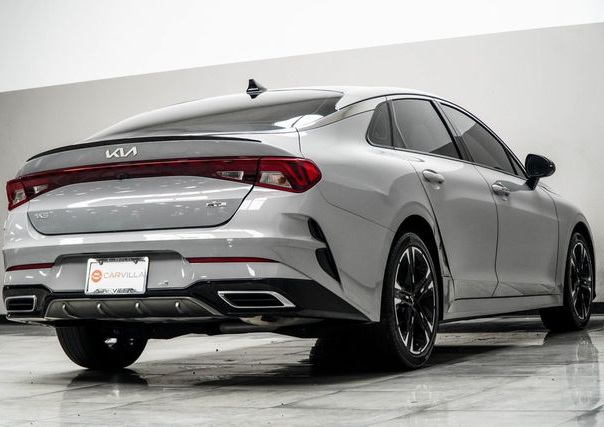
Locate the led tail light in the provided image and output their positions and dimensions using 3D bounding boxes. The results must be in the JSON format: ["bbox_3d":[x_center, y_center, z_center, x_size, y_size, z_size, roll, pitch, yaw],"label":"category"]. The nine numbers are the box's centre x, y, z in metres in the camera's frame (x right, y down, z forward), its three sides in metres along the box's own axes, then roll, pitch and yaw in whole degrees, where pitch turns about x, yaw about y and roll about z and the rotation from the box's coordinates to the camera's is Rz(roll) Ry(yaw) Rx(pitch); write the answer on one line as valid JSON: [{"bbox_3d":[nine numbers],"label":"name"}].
[{"bbox_3d":[-0.700,-0.135,5.260,1.650,0.180,0.250,-3,-3,28],"label":"led tail light"}]

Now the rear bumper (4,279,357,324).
[{"bbox_3d":[-0.643,0.389,5.315,1.790,0.210,0.540,-3,-3,28],"label":"rear bumper"}]

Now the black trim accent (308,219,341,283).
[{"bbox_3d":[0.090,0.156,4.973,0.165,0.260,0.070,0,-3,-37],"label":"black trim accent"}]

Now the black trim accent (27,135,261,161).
[{"bbox_3d":[-0.727,-0.278,5.221,1.240,0.055,0.140,-3,-3,28],"label":"black trim accent"}]

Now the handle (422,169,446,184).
[{"bbox_3d":[0.636,-0.176,5.869,0.050,0.050,0.240,-3,-8,28],"label":"handle"}]

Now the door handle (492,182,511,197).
[{"bbox_3d":[1.100,-0.129,6.748,0.050,0.050,0.240,-3,-8,28],"label":"door handle"}]

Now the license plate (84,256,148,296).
[{"bbox_3d":[-0.768,0.261,5.090,0.312,0.160,0.020,-3,-11,28],"label":"license plate"}]

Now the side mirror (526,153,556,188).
[{"bbox_3d":[1.404,-0.247,7.224,0.195,0.215,0.140,-3,-3,28],"label":"side mirror"}]

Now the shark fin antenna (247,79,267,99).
[{"bbox_3d":[-0.218,-0.632,6.227,0.065,0.080,0.160,-3,5,28],"label":"shark fin antenna"}]

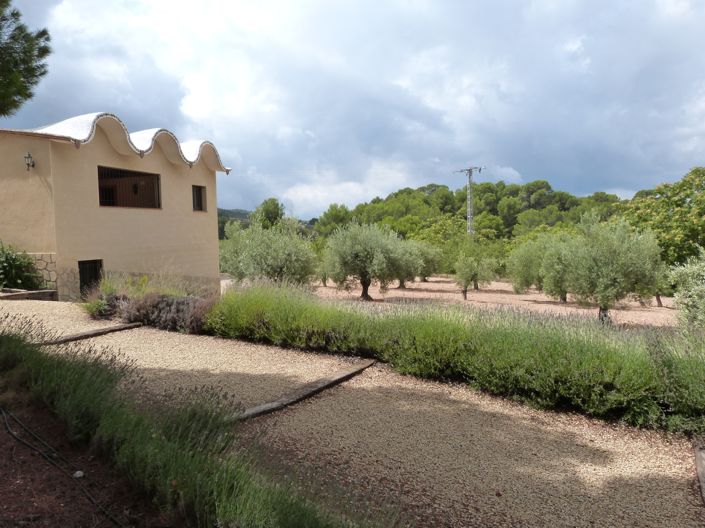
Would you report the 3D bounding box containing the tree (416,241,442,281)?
[{"bbox_3d":[4.980,-0.208,35.200,2.560,2.840,2.480,-1,3,0],"label":"tree"}]

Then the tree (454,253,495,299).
[{"bbox_3d":[6.039,0.599,25.400,1.950,2.350,1.890,-1,3,0],"label":"tree"}]

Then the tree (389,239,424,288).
[{"bbox_3d":[2.966,-0.030,30.800,2.910,3.030,2.820,-1,3,0],"label":"tree"}]

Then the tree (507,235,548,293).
[{"bbox_3d":[10.121,-0.083,28.300,3.000,3.110,2.910,-1,3,0],"label":"tree"}]

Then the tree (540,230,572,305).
[{"bbox_3d":[9.665,0.160,23.200,2.460,3.190,2.390,-1,3,0],"label":"tree"}]

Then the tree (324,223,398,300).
[{"bbox_3d":[0.449,-0.125,25.400,3.740,3.890,3.630,-1,3,0],"label":"tree"}]

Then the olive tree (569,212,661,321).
[{"bbox_3d":[9.180,0.158,17.900,3.380,3.800,3.280,-1,3,0],"label":"olive tree"}]

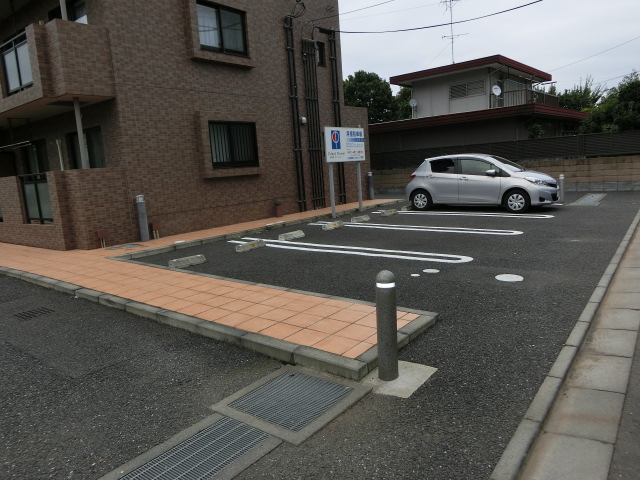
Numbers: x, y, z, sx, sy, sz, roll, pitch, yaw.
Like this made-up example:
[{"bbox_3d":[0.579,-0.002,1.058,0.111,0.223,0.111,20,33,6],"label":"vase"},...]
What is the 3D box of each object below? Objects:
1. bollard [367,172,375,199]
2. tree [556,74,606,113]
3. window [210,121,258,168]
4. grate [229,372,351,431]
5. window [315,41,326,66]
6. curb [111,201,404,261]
[{"bbox_3d":[1.802,-1.867,16.059,0.165,0.950,0.165,5,13,40],"label":"bollard"},{"bbox_3d":[17.588,-7.978,31.314,3.400,6.130,3.400,5,13,40],"label":"tree"},{"bbox_3d":[-2.106,-2.366,11.504,0.120,1.120,1.480,5,13,40],"label":"window"},{"bbox_3d":[-0.175,1.065,3.071,0.580,0.050,0.610,5,13,40],"label":"grate"},{"bbox_3d":[0.061,-5.537,13.807,0.100,0.700,0.400,5,13,40],"label":"window"},{"bbox_3d":[-0.566,-0.460,11.784,0.160,0.110,9.800,5,13,40],"label":"curb"}]

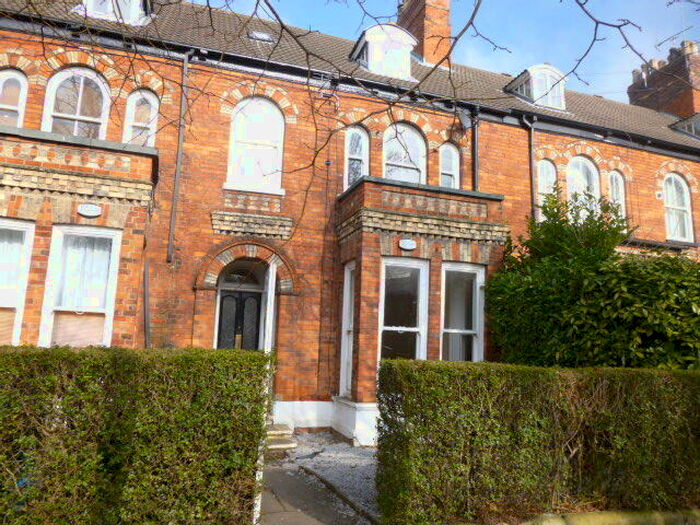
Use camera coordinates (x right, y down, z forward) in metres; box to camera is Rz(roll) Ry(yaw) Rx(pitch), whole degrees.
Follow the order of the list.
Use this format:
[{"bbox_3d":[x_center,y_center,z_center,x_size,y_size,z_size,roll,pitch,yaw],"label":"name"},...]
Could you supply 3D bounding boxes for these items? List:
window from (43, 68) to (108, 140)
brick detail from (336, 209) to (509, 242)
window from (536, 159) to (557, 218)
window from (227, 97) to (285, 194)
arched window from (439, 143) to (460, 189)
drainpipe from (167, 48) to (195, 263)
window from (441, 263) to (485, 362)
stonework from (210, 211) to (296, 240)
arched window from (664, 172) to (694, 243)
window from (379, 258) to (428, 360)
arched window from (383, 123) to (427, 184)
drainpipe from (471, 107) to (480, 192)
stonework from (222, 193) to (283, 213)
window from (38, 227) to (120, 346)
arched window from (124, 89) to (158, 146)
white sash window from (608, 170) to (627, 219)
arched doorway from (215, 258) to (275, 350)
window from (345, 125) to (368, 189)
[{"bbox_3d":[-4.757,-2.527,8.793,0.975,1.808,0.150,5,-8,-19],"label":"window"},{"bbox_3d":[1.281,-0.510,9.350,2.866,0.382,1.474,5,-8,-18],"label":"brick detail"},{"bbox_3d":[4.508,-1.631,11.502,0.546,1.529,0.109,5,-8,-18],"label":"window"},{"bbox_3d":[-1.805,-2.266,9.782,1.070,1.912,0.150,5,-8,-19],"label":"window"},{"bbox_3d":[2.142,-1.858,11.097,0.511,1.562,0.150,5,-8,-19],"label":"arched window"},{"bbox_3d":[-2.932,-1.893,8.745,0.182,3.786,0.209,5,-8,-18],"label":"drainpipe"},{"bbox_3d":[2.003,1.209,9.154,0.891,2.445,0.150,5,-8,-19],"label":"window"},{"bbox_3d":[-1.747,-0.641,9.106,1.438,0.410,0.173,5,-8,-18],"label":"stonework"},{"bbox_3d":[8.556,-1.436,13.262,0.956,1.846,0.150,5,-8,-19],"label":"arched window"},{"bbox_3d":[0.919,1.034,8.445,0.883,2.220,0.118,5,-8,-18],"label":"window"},{"bbox_3d":[1.141,-2.078,10.412,1.010,1.656,0.109,5,-8,-18],"label":"arched window"},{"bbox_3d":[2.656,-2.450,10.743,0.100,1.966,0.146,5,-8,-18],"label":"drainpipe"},{"bbox_3d":[-1.759,-1.085,9.221,1.037,0.282,0.073,5,-8,-18],"label":"stonework"},{"bbox_3d":[-3.837,0.715,7.195,0.910,2.493,0.150,5,-8,-19],"label":"window"},{"bbox_3d":[-3.781,-2.340,9.109,0.530,1.571,0.150,5,-8,-19],"label":"arched window"},{"bbox_3d":[6.602,-1.495,12.594,0.521,1.571,0.150,5,-8,-19],"label":"white sash window"},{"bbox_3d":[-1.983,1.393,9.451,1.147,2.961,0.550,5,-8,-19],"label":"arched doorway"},{"bbox_3d":[0.141,-2.012,10.063,0.510,1.529,0.109,5,-8,-18],"label":"window"}]

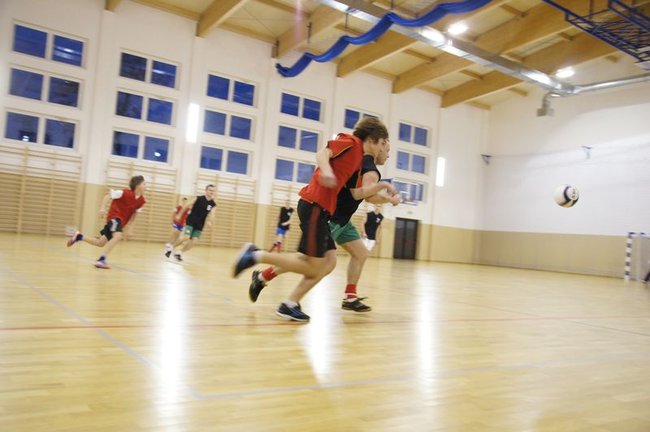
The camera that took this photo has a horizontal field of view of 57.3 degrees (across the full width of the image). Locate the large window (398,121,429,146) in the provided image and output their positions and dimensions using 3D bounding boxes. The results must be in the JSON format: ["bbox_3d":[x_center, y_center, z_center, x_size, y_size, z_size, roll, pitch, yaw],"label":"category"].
[{"bbox_3d":[4.721,-4.366,31.728,2.250,0.970,0.140,6,-3,-36],"label":"large window"}]

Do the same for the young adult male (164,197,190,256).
[{"bbox_3d":[-4.510,0.235,18.200,0.620,1.570,0.650,6,-2,-32],"label":"young adult male"}]

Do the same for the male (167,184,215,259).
[{"bbox_3d":[-2.590,0.146,11.635,0.750,1.480,0.580,3,-3,37],"label":"male"}]

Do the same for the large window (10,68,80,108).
[{"bbox_3d":[-10.067,-4.593,21.405,2.296,0.965,0.150,6,-3,-36],"label":"large window"}]

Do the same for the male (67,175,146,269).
[{"bbox_3d":[-3.031,0.057,8.258,0.950,1.310,0.570,4,-2,18],"label":"male"}]

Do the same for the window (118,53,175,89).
[{"bbox_3d":[-6.996,-5.786,23.644,2.296,0.965,0.150,6,-3,-36],"label":"window"}]

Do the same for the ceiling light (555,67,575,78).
[{"bbox_3d":[11.241,-6.721,27.878,0.450,0.200,0.900,6,-3,-36],"label":"ceiling light"}]

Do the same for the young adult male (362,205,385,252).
[{"bbox_3d":[1.101,0.496,14.400,0.580,1.740,0.500,6,-2,-25],"label":"young adult male"}]

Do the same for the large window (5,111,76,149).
[{"bbox_3d":[-10.026,-3.009,21.020,2.250,0.970,0.140,6,-3,-36],"label":"large window"}]

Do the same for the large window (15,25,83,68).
[{"bbox_3d":[-9.940,-6.119,21.467,2.296,0.965,0.150,6,-3,-36],"label":"large window"}]

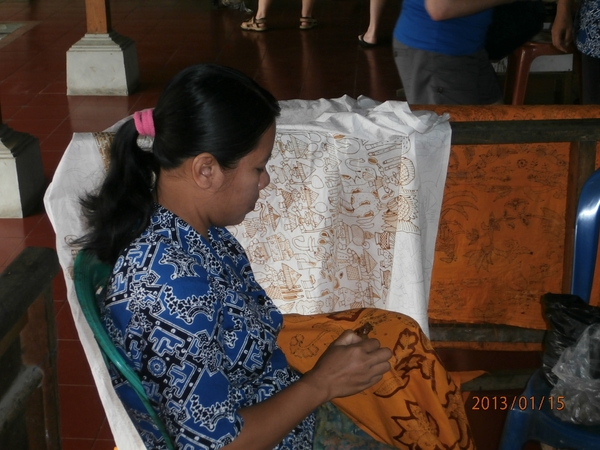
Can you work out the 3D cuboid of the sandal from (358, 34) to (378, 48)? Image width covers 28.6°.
[{"bbox_3d":[0.468,-1.266,8.044,0.092,0.058,0.250,-9,21,-21],"label":"sandal"}]

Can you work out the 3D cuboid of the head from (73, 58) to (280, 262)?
[{"bbox_3d":[-0.185,-0.087,1.838,0.288,0.333,0.175,6,17,-15],"label":"head"}]

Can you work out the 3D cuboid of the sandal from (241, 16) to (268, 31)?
[{"bbox_3d":[-0.334,-1.489,8.680,0.245,0.092,0.092,13,24,35],"label":"sandal"}]

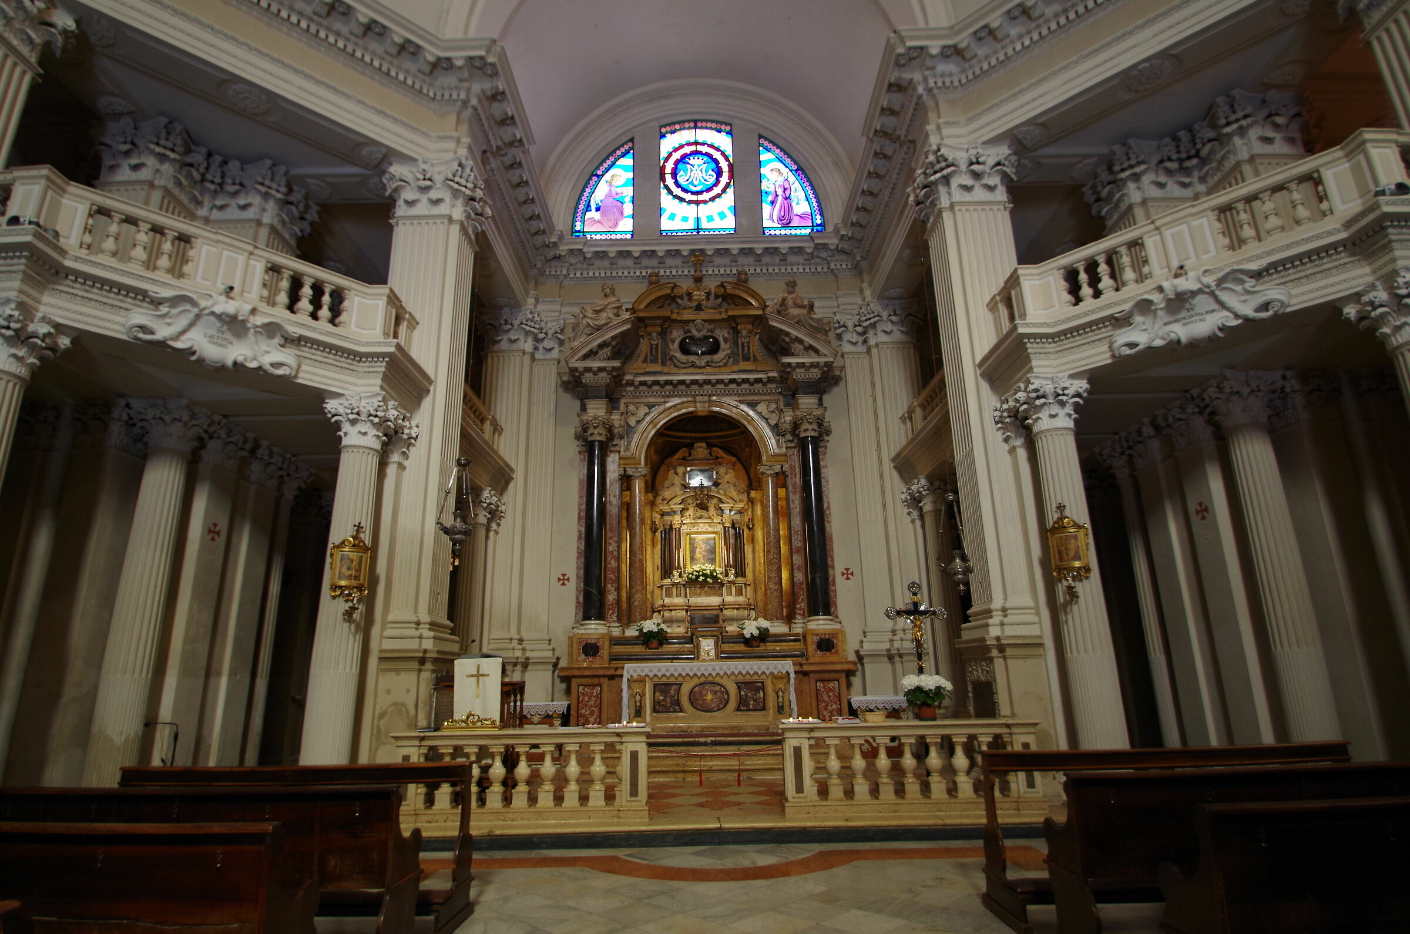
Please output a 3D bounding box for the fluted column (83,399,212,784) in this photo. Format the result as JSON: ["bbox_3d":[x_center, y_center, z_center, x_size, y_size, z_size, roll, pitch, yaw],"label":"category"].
[{"bbox_3d":[-5.708,1.433,7.111,0.552,4.384,0.552,-1,-15,0],"label":"fluted column"}]

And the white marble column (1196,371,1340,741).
[{"bbox_3d":[5.959,1.221,7.223,0.636,4.426,0.636,-1,-15,0],"label":"white marble column"}]

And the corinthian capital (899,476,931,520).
[{"bbox_3d":[3.561,0.538,11.679,0.528,0.600,0.528,-1,-15,0],"label":"corinthian capital"}]

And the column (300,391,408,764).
[{"bbox_3d":[-3.576,1.340,6.972,0.552,4.304,0.552,-1,-15,0],"label":"column"}]

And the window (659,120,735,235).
[{"bbox_3d":[-0.168,-6.165,14.939,1.538,2.800,0.189,-1,-15,0],"label":"window"}]

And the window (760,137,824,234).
[{"bbox_3d":[1.830,-5.980,14.866,1.254,2.405,0.189,-1,-15,0],"label":"window"}]

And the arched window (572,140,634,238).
[{"bbox_3d":[-2.027,-5.628,14.128,1.180,2.262,0.096,-1,-15,0],"label":"arched window"}]

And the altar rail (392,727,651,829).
[{"bbox_3d":[-1.782,3.001,6.876,2.512,0.800,0.384,-1,-15,0],"label":"altar rail"}]

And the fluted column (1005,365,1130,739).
[{"bbox_3d":[3.696,1.177,6.965,0.552,4.304,0.552,-1,-15,0],"label":"fluted column"}]

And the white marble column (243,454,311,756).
[{"bbox_3d":[-5.801,2.047,9.268,0.636,4.426,0.636,-1,-15,0],"label":"white marble column"}]

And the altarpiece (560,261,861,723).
[{"bbox_3d":[-0.039,0.150,12.380,4.982,8.453,1.288,-1,-15,0],"label":"altarpiece"}]

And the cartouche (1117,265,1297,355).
[{"bbox_3d":[4.587,-1.497,6.649,0.275,0.722,1.409,13,-21,-43],"label":"cartouche"}]

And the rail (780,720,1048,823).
[{"bbox_3d":[1.964,2.917,6.872,2.512,0.800,0.384,-1,-15,0],"label":"rail"}]

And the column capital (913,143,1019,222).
[{"bbox_3d":[3.499,-3.682,9.563,1.185,0.790,1.065,-1,-15,0],"label":"column capital"}]

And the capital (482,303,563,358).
[{"bbox_3d":[-3.322,-2.442,12.913,1.376,0.800,0.640,-1,-15,0],"label":"capital"}]

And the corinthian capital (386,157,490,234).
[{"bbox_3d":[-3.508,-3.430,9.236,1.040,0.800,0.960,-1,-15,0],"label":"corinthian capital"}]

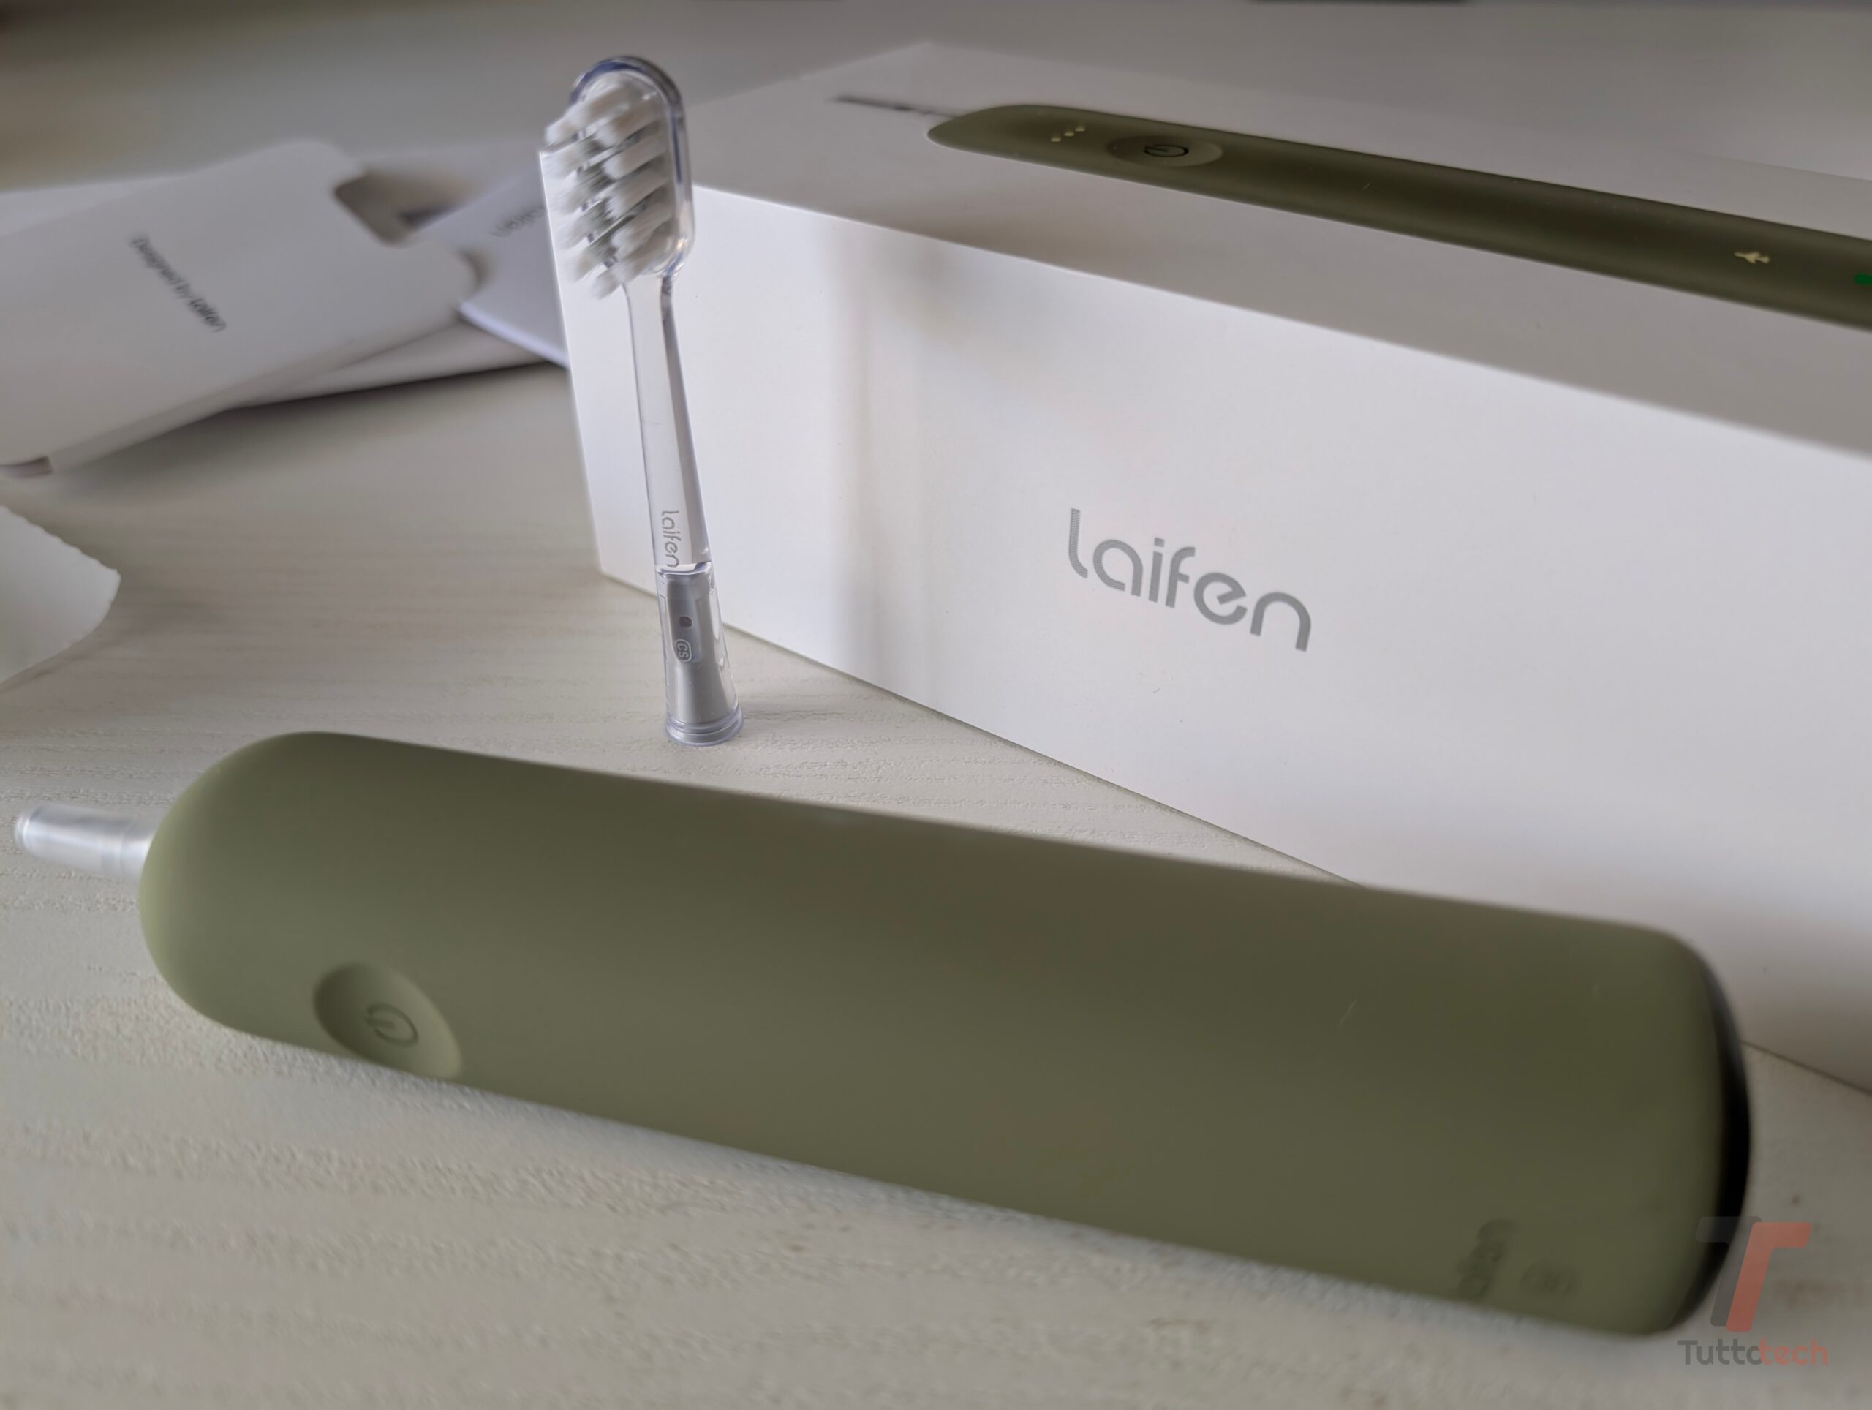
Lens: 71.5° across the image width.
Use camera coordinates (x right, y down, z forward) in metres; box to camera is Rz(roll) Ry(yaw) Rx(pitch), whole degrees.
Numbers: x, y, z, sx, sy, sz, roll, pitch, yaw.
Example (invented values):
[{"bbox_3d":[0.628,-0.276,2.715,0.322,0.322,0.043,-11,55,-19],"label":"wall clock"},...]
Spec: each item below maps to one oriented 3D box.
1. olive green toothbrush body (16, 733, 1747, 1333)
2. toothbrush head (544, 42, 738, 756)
[{"bbox_3d":[-0.016,0.025,0.123,0.165,0.034,0.034,8,29,9],"label":"olive green toothbrush body"},{"bbox_3d":[-0.032,-0.029,0.150,0.011,0.083,0.016,15,39,17],"label":"toothbrush head"}]

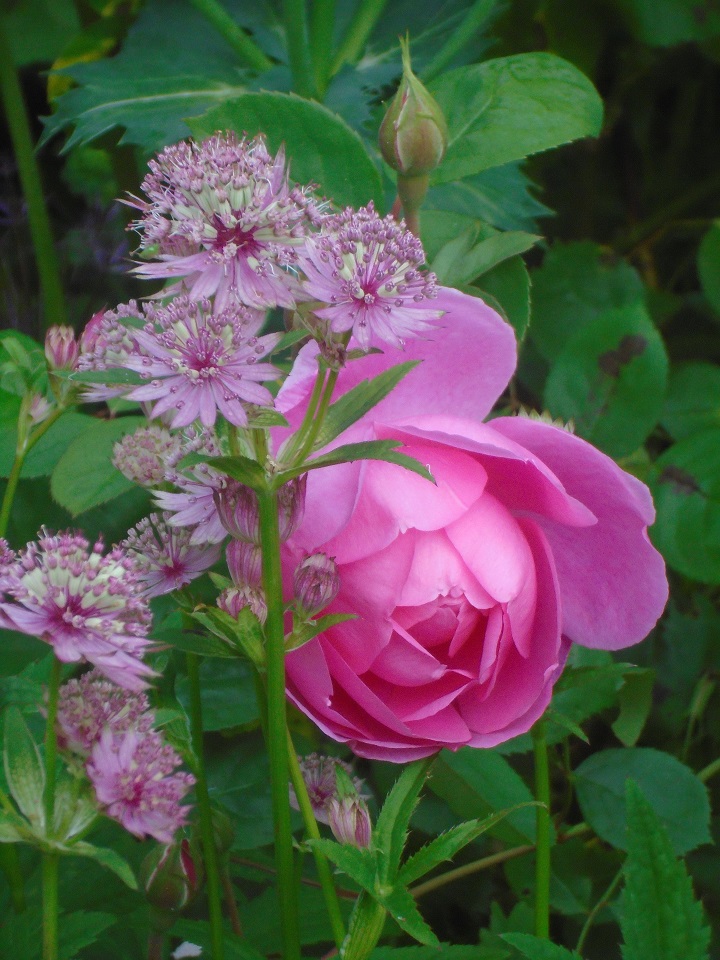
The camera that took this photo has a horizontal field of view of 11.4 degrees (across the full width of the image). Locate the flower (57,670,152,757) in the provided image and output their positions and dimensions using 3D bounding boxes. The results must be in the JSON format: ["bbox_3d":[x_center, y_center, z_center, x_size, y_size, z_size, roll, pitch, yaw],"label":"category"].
[{"bbox_3d":[-0.057,0.051,0.790,0.023,0.017,0.019,0,14,0],"label":"flower"}]

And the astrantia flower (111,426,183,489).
[{"bbox_3d":[-0.047,-0.005,0.799,0.015,0.014,0.014,0,17,0],"label":"astrantia flower"}]

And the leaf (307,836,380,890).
[{"bbox_3d":[-0.004,0.082,0.765,0.016,0.010,0.010,2,14,10],"label":"leaf"}]

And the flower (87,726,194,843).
[{"bbox_3d":[-0.052,0.072,0.855,0.030,0.029,0.019,13,-22,-17],"label":"flower"}]

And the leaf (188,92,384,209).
[{"bbox_3d":[-0.018,-0.078,0.885,0.053,0.010,0.031,16,59,3],"label":"leaf"}]

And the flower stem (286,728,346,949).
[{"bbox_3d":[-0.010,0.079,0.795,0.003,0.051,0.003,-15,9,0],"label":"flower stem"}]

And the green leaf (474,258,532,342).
[{"bbox_3d":[0.032,-0.046,0.875,0.021,0.031,0.006,-22,-18,-28],"label":"green leaf"}]

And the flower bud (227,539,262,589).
[{"bbox_3d":[-0.025,0.018,0.790,0.009,0.011,0.009,0,17,0],"label":"flower bud"}]

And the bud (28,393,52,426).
[{"bbox_3d":[-0.072,-0.016,0.809,0.005,0.008,0.005,15,15,0],"label":"bud"}]

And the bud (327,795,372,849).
[{"bbox_3d":[-0.003,0.082,0.870,0.011,0.013,0.011,-1,15,0],"label":"bud"}]

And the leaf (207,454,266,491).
[{"bbox_3d":[-0.026,-0.002,0.770,0.014,0.008,0.007,-10,20,-29],"label":"leaf"}]

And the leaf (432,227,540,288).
[{"bbox_3d":[0.030,-0.053,0.860,0.027,0.008,0.014,-21,48,5],"label":"leaf"}]

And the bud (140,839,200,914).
[{"bbox_3d":[-0.044,0.092,0.840,0.015,0.016,0.015,0,14,0],"label":"bud"}]

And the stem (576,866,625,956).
[{"bbox_3d":[0.056,0.100,0.840,0.013,0.021,0.006,0,14,0],"label":"stem"}]

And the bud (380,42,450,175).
[{"bbox_3d":[0.012,-0.089,0.860,0.017,0.033,0.017,-2,13,0],"label":"bud"}]

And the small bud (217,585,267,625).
[{"bbox_3d":[-0.026,0.027,0.785,0.011,0.010,0.011,0,17,0],"label":"small bud"}]

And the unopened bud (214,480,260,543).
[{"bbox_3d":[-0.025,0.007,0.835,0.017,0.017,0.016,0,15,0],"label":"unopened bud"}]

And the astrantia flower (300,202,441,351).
[{"bbox_3d":[0.002,-0.046,0.820,0.033,0.022,0.032,4,45,-4],"label":"astrantia flower"}]

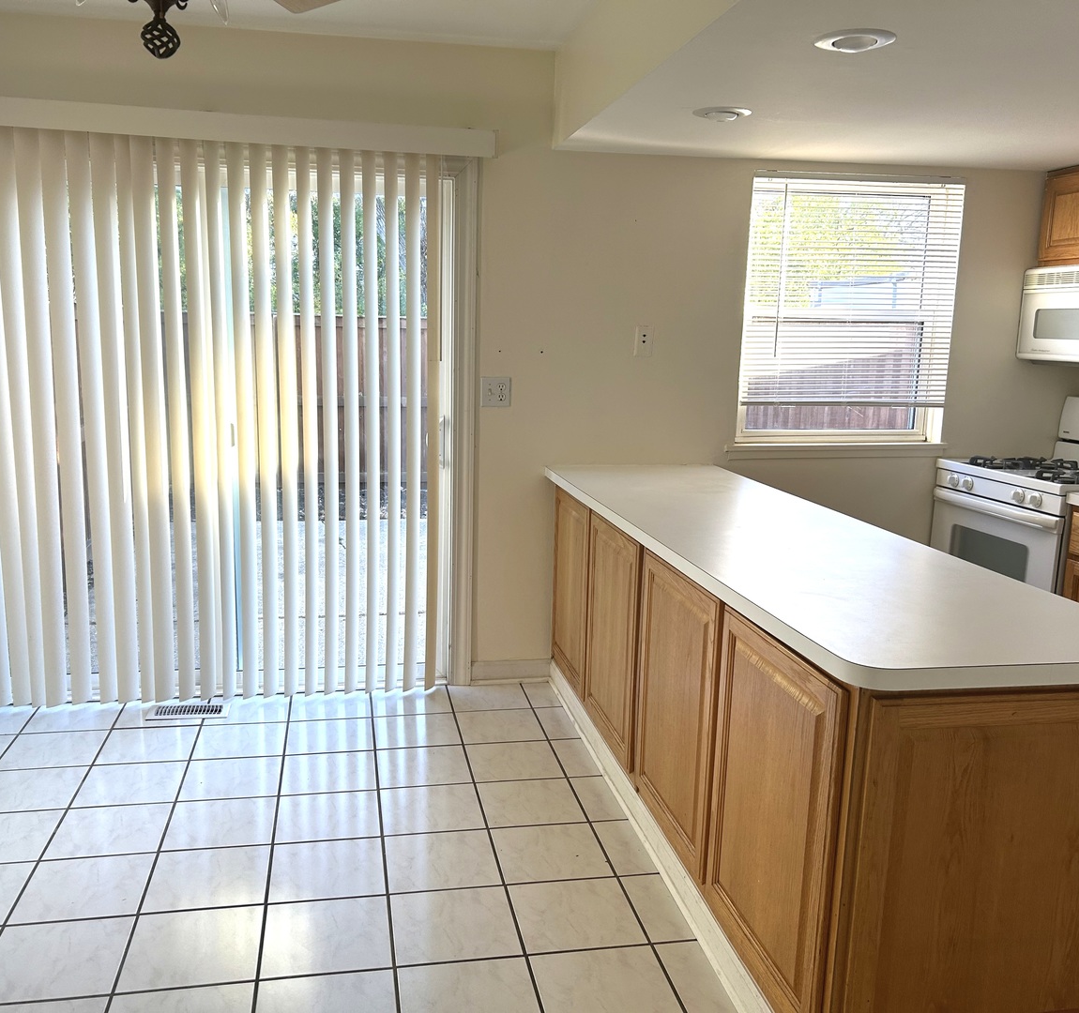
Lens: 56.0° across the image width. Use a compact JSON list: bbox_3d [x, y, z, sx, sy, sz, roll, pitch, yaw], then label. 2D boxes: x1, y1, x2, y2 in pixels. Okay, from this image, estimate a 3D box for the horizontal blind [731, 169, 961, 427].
[{"bbox_3d":[1.280,-0.817,4.167,0.918,1.003,0.043,0,11,-11],"label":"horizontal blind"}]

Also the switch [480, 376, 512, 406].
[{"bbox_3d":[-0.167,-0.442,3.930,0.120,0.116,0.015,0,11,-11],"label":"switch"}]

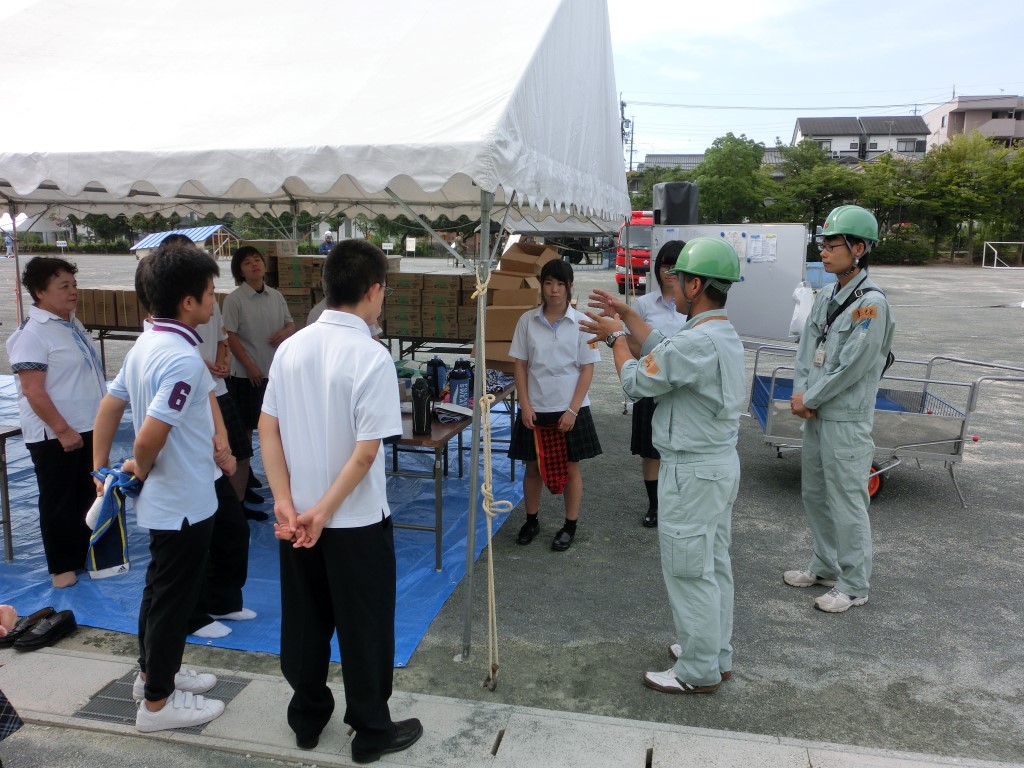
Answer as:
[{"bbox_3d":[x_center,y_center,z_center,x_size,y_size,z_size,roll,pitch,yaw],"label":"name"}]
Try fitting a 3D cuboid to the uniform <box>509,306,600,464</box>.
[{"bbox_3d":[0.227,-0.002,4.610,0.520,0.875,0.320,2,11,12],"label":"uniform"}]

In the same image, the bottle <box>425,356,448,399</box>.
[{"bbox_3d":[-0.483,-0.044,5.303,0.105,0.270,0.105,0,11,0],"label":"bottle"}]

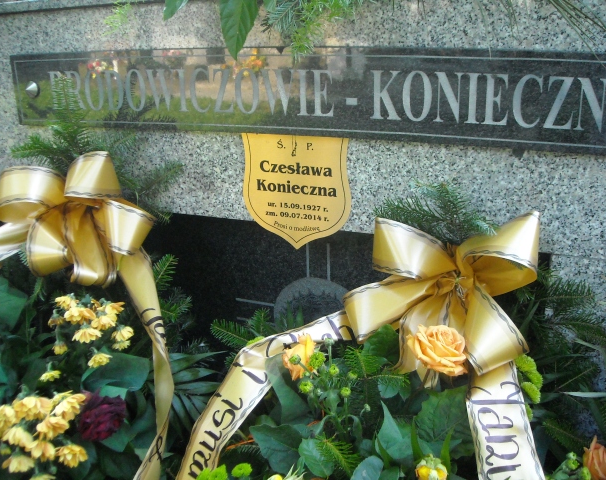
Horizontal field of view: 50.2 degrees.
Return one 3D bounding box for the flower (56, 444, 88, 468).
[{"bbox_3d":[-0.326,0.304,0.910,0.044,0.033,0.042,-6,17,-21],"label":"flower"}]

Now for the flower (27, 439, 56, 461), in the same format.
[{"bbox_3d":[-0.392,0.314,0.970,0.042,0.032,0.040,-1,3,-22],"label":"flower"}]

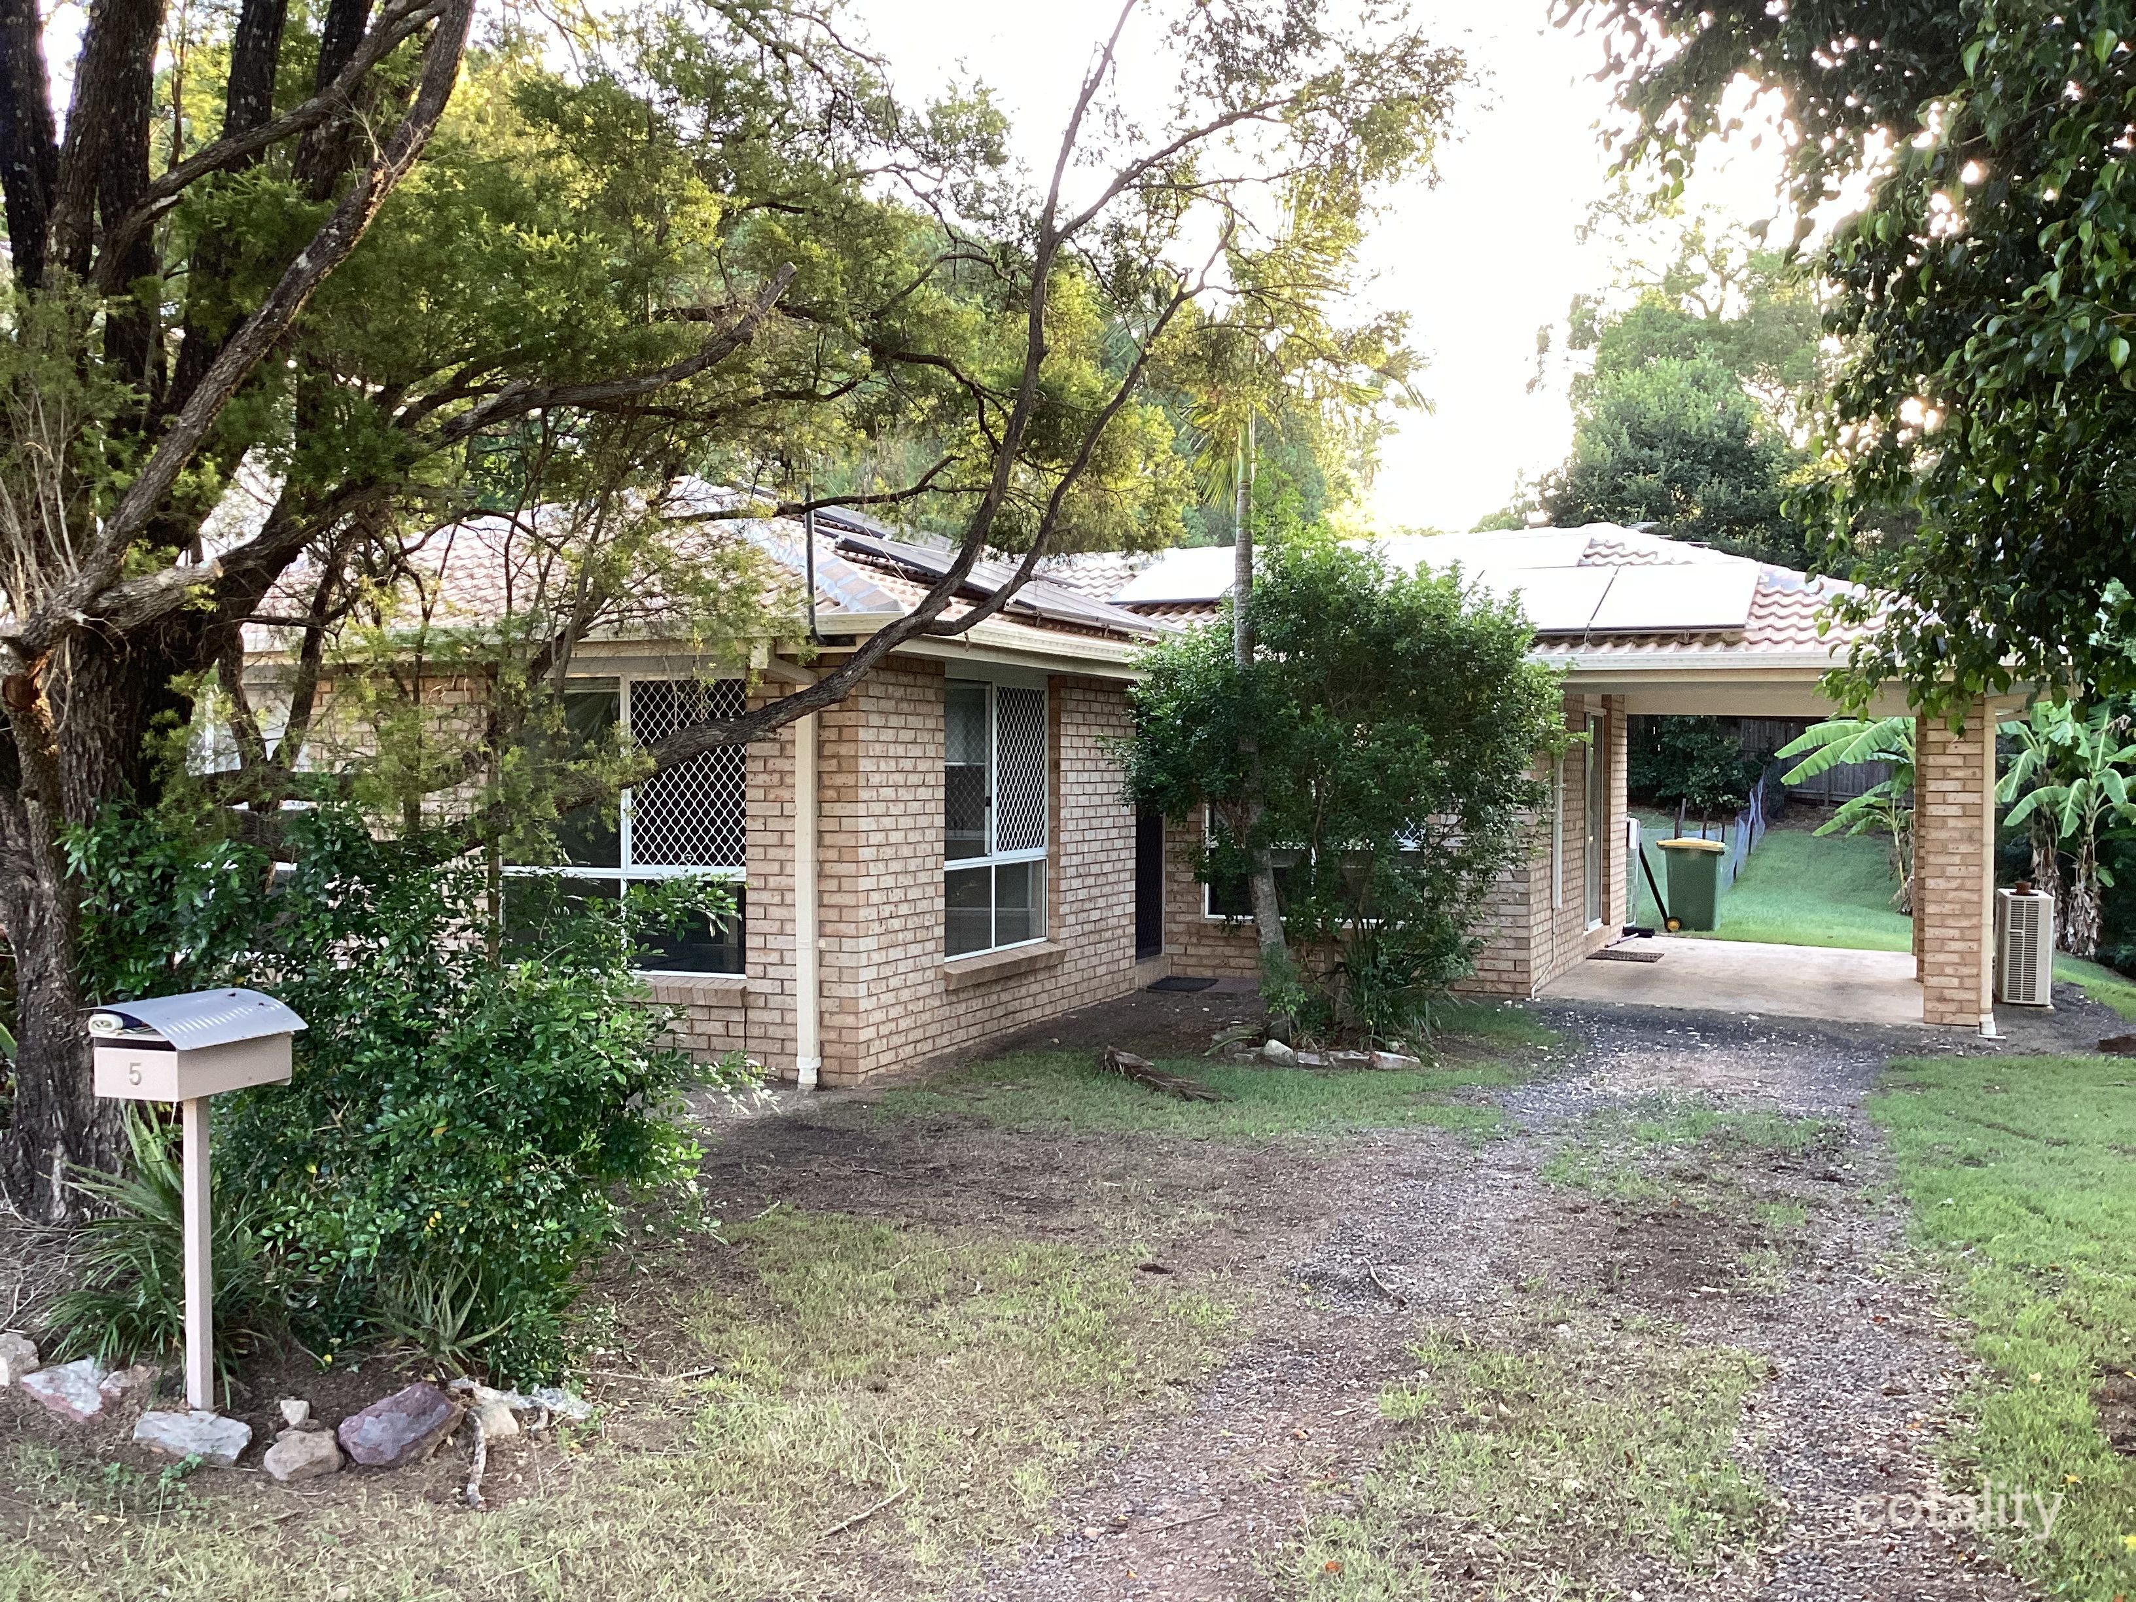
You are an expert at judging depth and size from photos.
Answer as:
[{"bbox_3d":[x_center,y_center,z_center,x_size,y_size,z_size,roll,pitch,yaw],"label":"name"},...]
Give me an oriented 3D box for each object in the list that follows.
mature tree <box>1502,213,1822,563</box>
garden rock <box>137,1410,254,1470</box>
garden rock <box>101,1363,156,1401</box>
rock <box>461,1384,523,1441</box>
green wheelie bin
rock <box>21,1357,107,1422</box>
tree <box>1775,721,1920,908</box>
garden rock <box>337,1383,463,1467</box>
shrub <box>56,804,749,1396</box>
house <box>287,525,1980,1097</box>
[{"bbox_3d":[13.000,-6.600,42.000,7.200,12.600,7.000,0,1,18],"label":"mature tree"},{"bbox_3d":[-2.175,1.599,4.754,0.285,0.100,0.160,0,1,-25],"label":"garden rock"},{"bbox_3d":[-2.571,1.602,5.229,0.145,0.075,0.120,0,1,-26],"label":"garden rock"},{"bbox_3d":[-1.493,1.593,4.948,0.150,0.105,0.140,0,1,-17],"label":"rock"},{"bbox_3d":[6.980,0.924,21.400,0.735,1.060,0.580,0,1,20],"label":"green wheelie bin"},{"bbox_3d":[-2.670,1.582,5.089,0.215,0.120,0.170,-1,1,-28],"label":"rock"},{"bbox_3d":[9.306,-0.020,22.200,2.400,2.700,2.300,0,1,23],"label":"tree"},{"bbox_3d":[-1.671,1.569,4.784,0.300,0.160,0.200,0,1,-19],"label":"garden rock"},{"bbox_3d":[-2.167,0.817,6.250,2.100,1.600,1.850,0,1,-19],"label":"shrub"},{"bbox_3d":[0.571,-0.522,16.075,14.000,4.150,12.200,0,1,23],"label":"house"}]

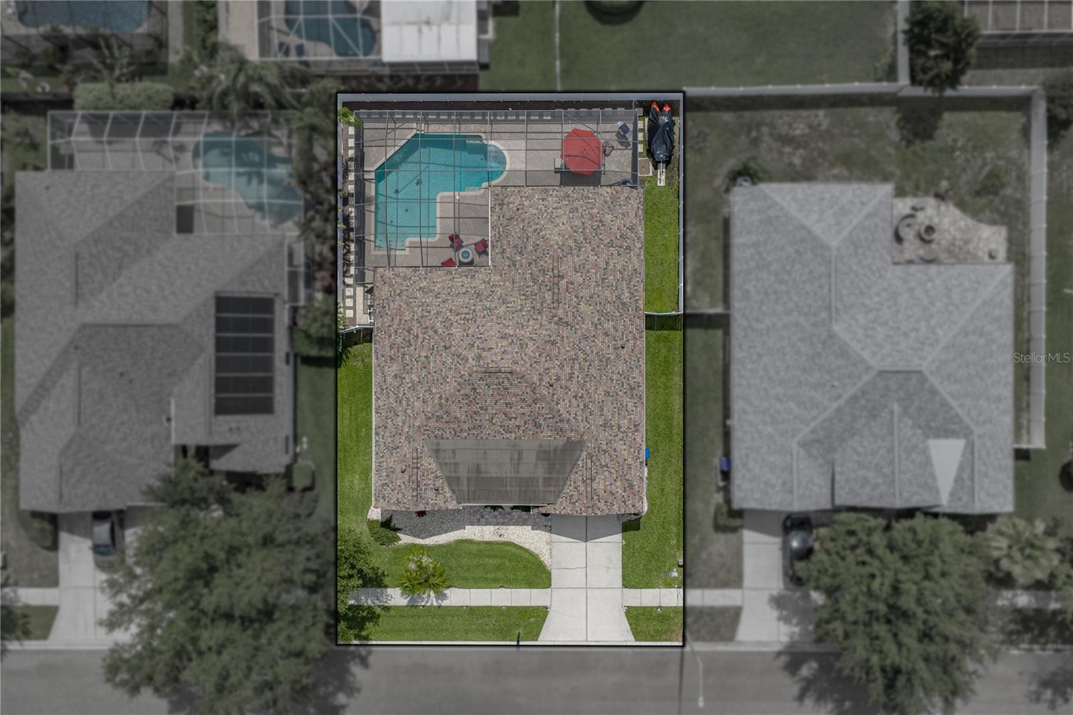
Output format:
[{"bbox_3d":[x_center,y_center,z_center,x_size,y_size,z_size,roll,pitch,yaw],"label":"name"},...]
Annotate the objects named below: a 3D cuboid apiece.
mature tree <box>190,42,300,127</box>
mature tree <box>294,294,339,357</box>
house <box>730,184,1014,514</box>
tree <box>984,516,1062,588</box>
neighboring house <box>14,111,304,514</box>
[{"bbox_3d":[-18.400,-17.200,54.300,6.700,6.800,5.800,0,90,0],"label":"mature tree"},{"bbox_3d":[-14.600,-2.100,56.100,3.000,3.200,3.900,0,90,0],"label":"mature tree"},{"bbox_3d":[22.100,-0.600,55.000,18.700,5.500,21.700,0,90,0],"label":"house"},{"bbox_3d":[32.000,12.800,55.700,5.000,4.000,4.700,0,90,0],"label":"tree"},{"bbox_3d":[-24.900,-3.000,54.900,19.000,5.700,26.500,0,90,0],"label":"neighboring house"}]

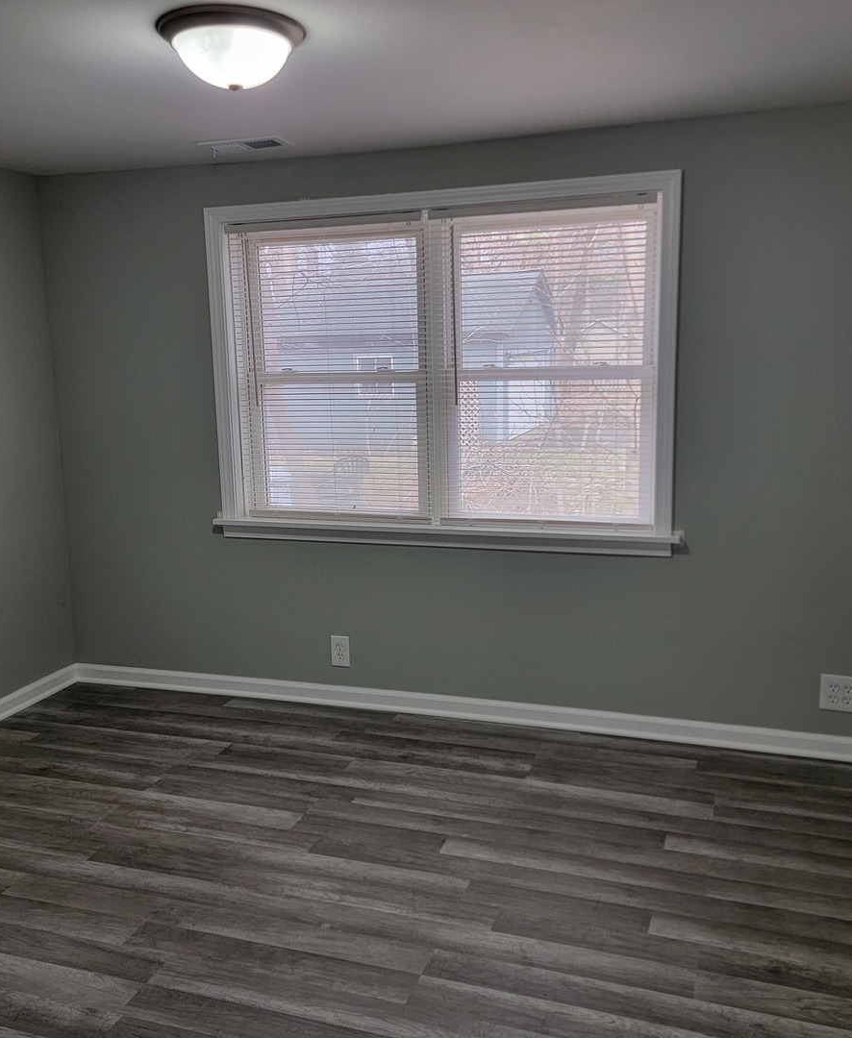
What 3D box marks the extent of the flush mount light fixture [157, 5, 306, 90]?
[{"bbox_3d":[-0.429,-1.029,2.142,0.327,0.139,0.327,-1,11,0],"label":"flush mount light fixture"}]

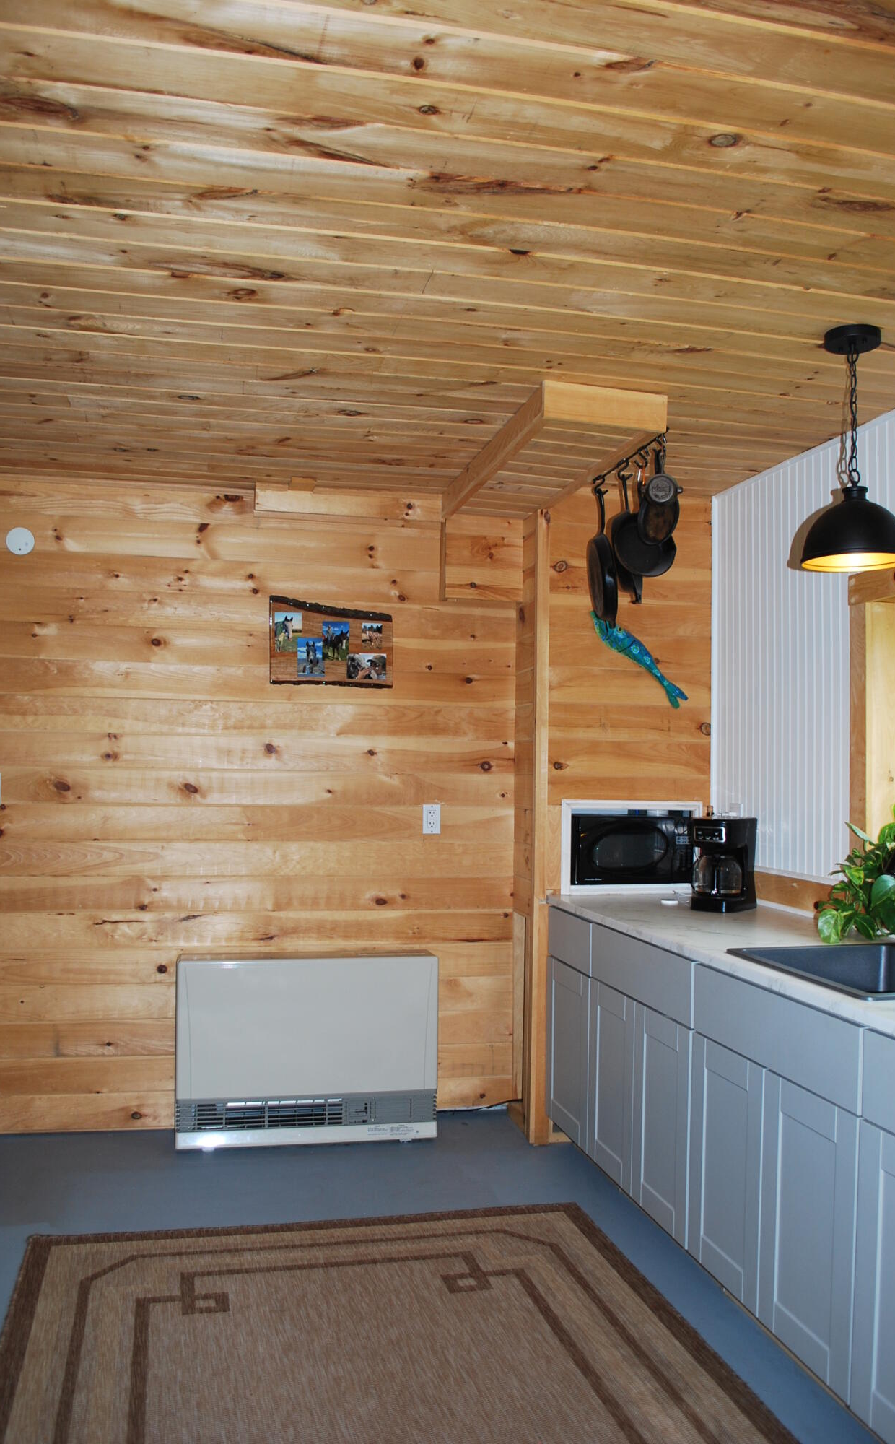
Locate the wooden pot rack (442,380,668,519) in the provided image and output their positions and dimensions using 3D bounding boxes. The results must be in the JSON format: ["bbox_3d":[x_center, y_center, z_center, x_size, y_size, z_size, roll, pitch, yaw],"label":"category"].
[{"bbox_3d":[0.327,-0.919,3.895,0.405,0.108,1.330,1,-3,-13],"label":"wooden pot rack"}]

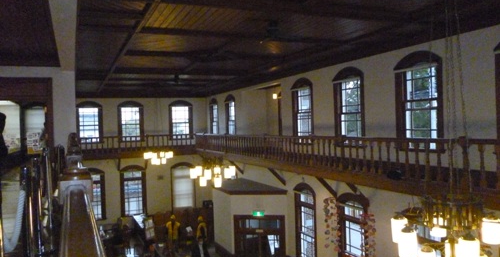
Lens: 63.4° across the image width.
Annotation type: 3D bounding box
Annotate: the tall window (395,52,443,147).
[{"bbox_3d":[3.910,-0.619,9.325,0.200,2.263,1.394,-2,0,-24],"label":"tall window"}]

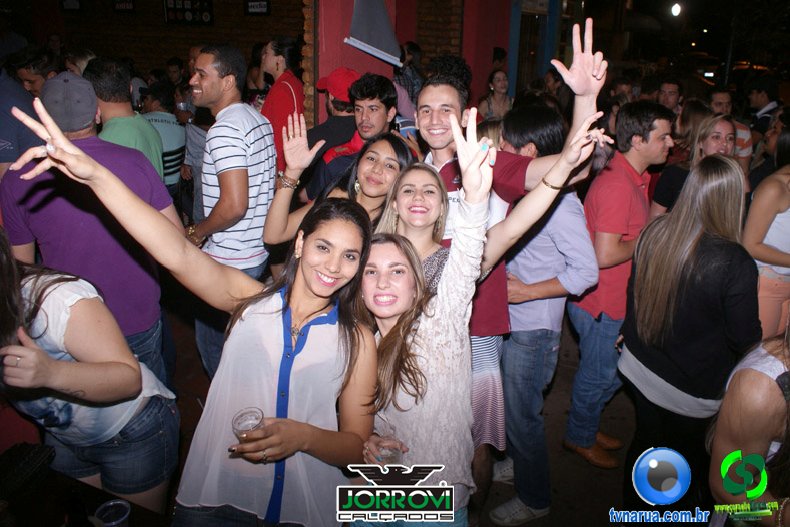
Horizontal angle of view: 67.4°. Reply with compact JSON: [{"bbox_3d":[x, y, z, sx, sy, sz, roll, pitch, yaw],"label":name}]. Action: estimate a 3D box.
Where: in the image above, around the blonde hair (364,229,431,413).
[{"bbox_3d":[0.004,0.151,1.520,0.200,0.450,0.220,2,15,1],"label":"blonde hair"}]

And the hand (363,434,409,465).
[{"bbox_3d":[-0.024,0.473,1.490,0.110,0.085,0.090,-9,19,-36],"label":"hand"}]

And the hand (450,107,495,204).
[{"bbox_3d":[0.164,-0.228,1.250,0.093,0.195,0.070,-3,15,6],"label":"hand"}]

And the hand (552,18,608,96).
[{"bbox_3d":[0.465,-0.519,1.500,0.135,0.200,0.065,3,15,6],"label":"hand"}]

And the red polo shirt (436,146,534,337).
[{"bbox_3d":[0.162,-0.067,1.980,0.540,0.680,0.290,3,15,5],"label":"red polo shirt"}]

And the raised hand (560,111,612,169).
[{"bbox_3d":[0.523,-0.337,1.610,0.085,0.170,0.090,38,9,24],"label":"raised hand"}]

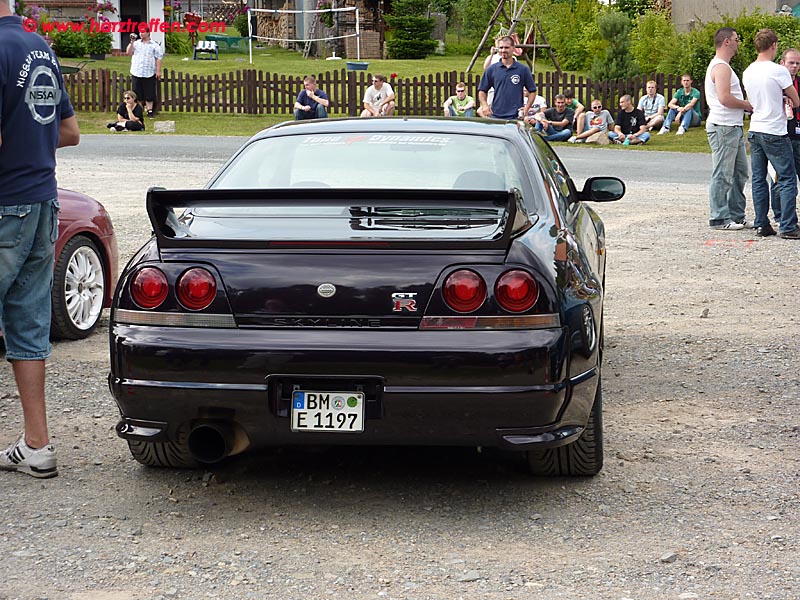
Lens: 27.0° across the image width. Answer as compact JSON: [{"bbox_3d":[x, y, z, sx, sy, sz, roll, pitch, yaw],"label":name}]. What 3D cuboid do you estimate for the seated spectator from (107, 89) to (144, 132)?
[{"bbox_3d":[-5.114,-3.521,31.000,0.680,0.770,0.550,-9,11,-43],"label":"seated spectator"}]

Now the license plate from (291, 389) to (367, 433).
[{"bbox_3d":[-0.238,0.367,5.480,0.242,0.136,0.012,3,8,7],"label":"license plate"}]

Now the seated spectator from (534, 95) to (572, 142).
[{"bbox_3d":[2.536,-2.989,27.400,0.640,0.790,0.700,1,8,14],"label":"seated spectator"}]

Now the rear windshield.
[{"bbox_3d":[-0.114,-0.486,6.450,1.320,0.300,0.680,1,8,7],"label":"rear windshield"}]

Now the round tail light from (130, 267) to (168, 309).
[{"bbox_3d":[-0.842,-0.040,5.600,0.146,0.146,0.060,1,8,13],"label":"round tail light"}]

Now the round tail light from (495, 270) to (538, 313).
[{"bbox_3d":[0.383,-0.028,5.460,0.146,0.146,0.060,-1,8,0],"label":"round tail light"}]

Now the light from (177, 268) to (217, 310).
[{"bbox_3d":[-0.685,-0.037,5.600,0.145,0.145,0.060,2,2,13],"label":"light"}]

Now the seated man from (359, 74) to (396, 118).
[{"bbox_3d":[-0.379,-3.557,29.300,0.620,0.820,0.720,0,8,3],"label":"seated man"}]

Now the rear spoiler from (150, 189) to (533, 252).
[{"bbox_3d":[-0.200,-0.282,5.690,1.270,0.200,0.360,1,8,7],"label":"rear spoiler"}]

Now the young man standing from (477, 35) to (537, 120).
[{"bbox_3d":[1.048,-1.690,16.300,0.580,1.800,0.360,1,8,10],"label":"young man standing"}]

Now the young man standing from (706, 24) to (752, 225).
[{"bbox_3d":[2.936,-1.539,14.850,0.440,1.790,0.500,-1,8,-4],"label":"young man standing"}]

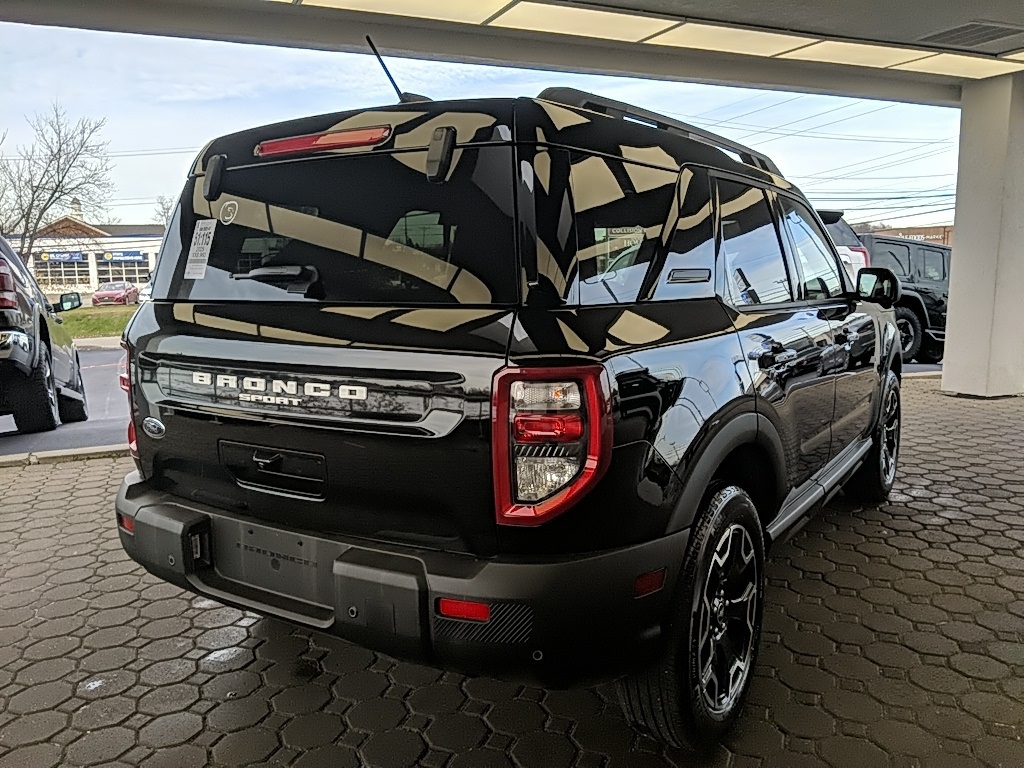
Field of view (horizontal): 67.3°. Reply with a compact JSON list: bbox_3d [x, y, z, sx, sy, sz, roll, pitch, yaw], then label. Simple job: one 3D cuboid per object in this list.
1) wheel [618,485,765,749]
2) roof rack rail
[{"bbox_3d":[0.538,0.656,2.234,0.230,0.720,0.720,4,8,33],"label":"wheel"},{"bbox_3d":[0.634,-0.808,2.599,0.080,0.085,2.000,4,10,34],"label":"roof rack rail"}]

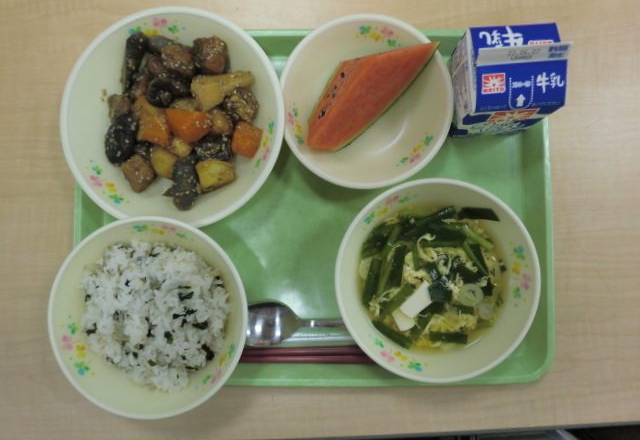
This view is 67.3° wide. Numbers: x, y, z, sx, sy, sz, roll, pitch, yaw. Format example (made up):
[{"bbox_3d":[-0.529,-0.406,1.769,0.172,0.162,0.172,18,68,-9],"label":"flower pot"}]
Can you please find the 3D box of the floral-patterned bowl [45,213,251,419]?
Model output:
[{"bbox_3d":[-0.113,0.065,0.345,0.132,0.059,0.132,0,87,1],"label":"floral-patterned bowl"}]

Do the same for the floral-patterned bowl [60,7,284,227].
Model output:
[{"bbox_3d":[-0.102,-0.070,0.357,0.155,0.050,0.155,0,87,1],"label":"floral-patterned bowl"}]

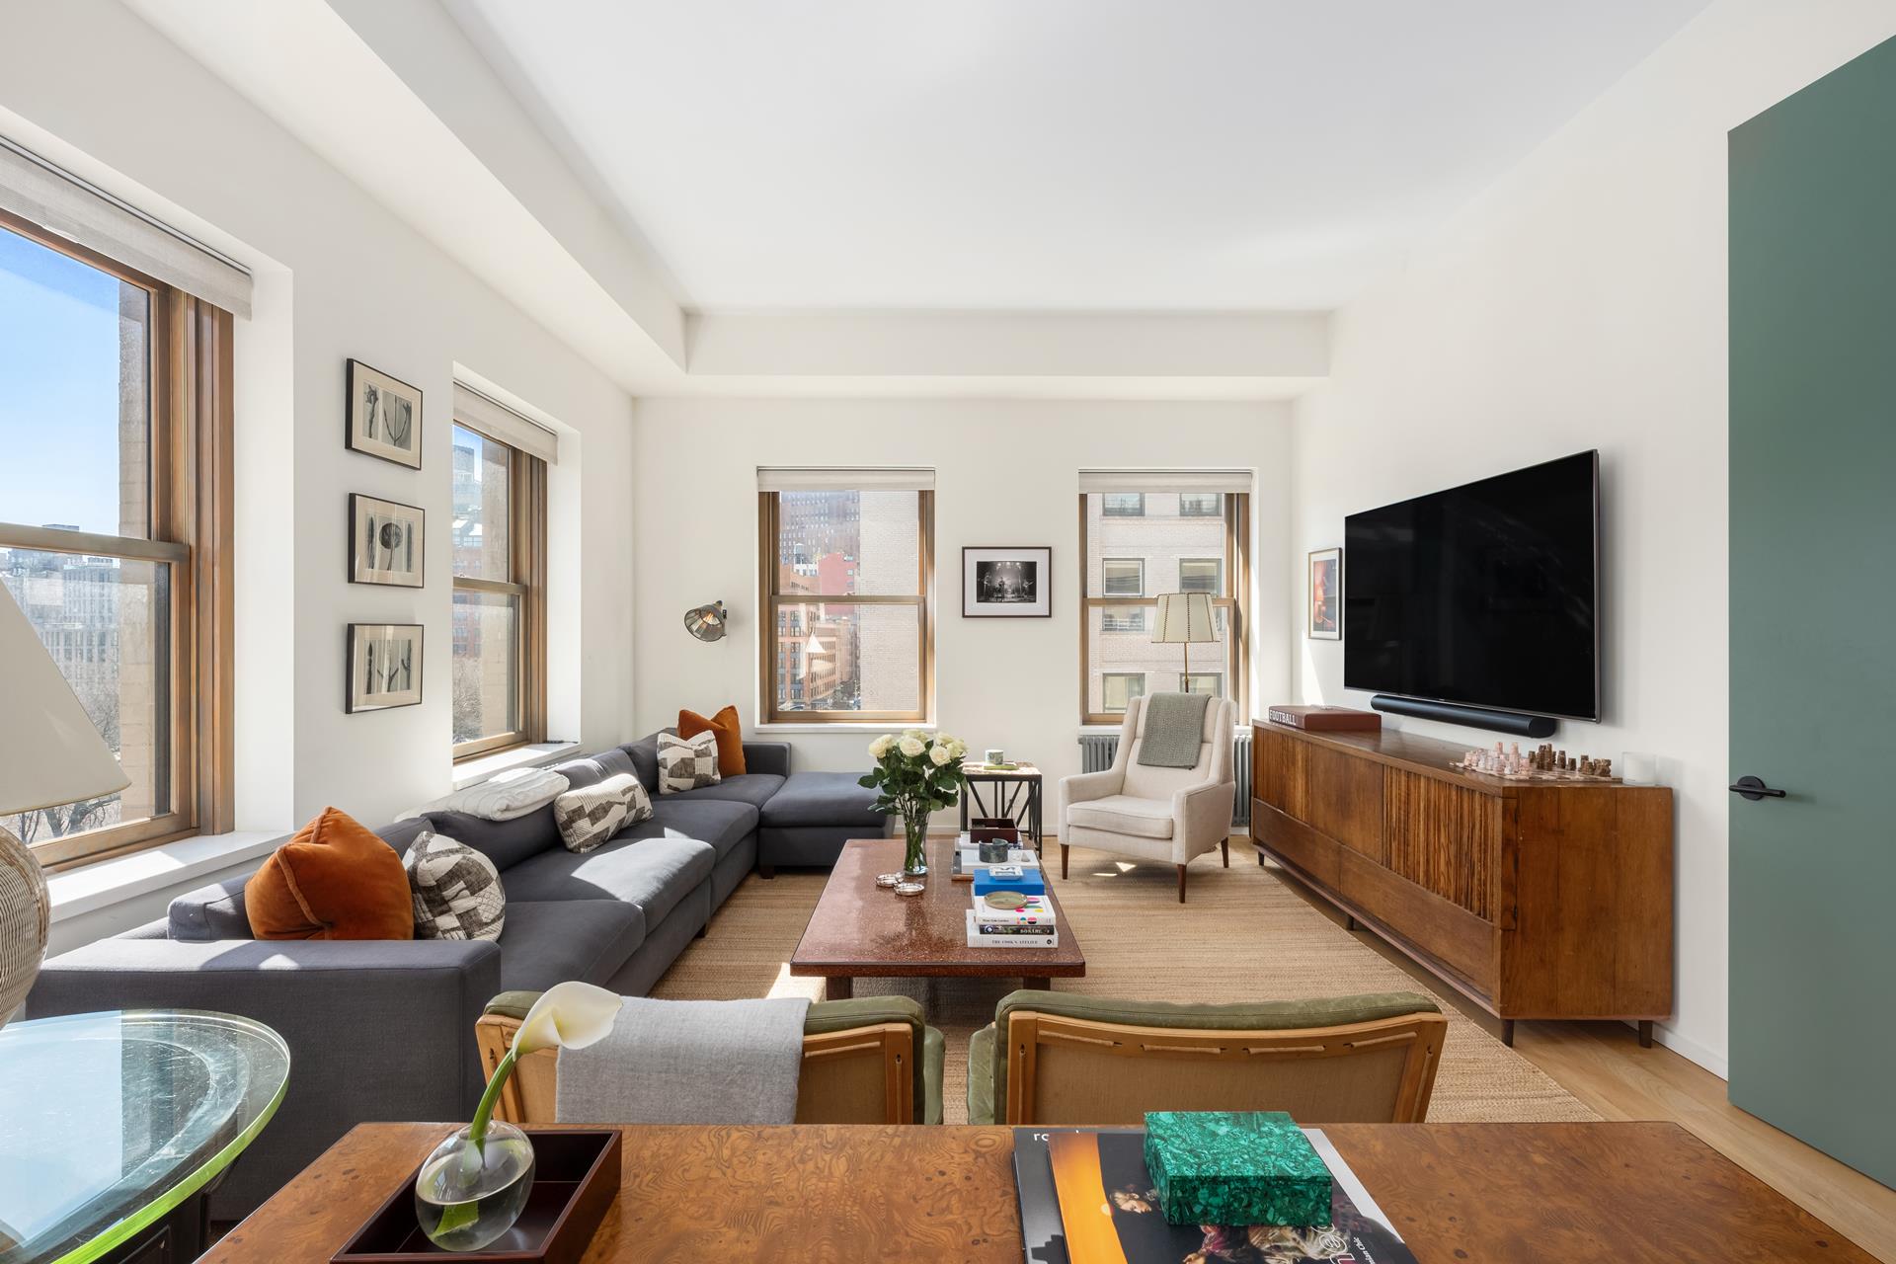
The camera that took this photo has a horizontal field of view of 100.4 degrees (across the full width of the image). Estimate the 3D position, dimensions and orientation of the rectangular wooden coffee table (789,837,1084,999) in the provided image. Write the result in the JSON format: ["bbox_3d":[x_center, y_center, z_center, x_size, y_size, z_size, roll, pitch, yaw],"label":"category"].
[{"bbox_3d":[-0.030,1.195,3.060,0.885,0.420,1.400,0,0,0],"label":"rectangular wooden coffee table"}]

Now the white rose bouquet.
[{"bbox_3d":[-0.140,0.692,3.245,0.430,0.580,0.410,0,0,0],"label":"white rose bouquet"}]

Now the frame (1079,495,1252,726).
[{"bbox_3d":[1.540,-0.200,5.670,1.220,1.720,0.120,0,0,0],"label":"frame"}]

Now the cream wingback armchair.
[{"bbox_3d":[1.183,0.900,4.636,0.760,1.000,0.860,0,0,36],"label":"cream wingback armchair"}]

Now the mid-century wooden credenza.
[{"bbox_3d":[2.129,0.958,3.706,0.568,0.884,2.140,0,0,0],"label":"mid-century wooden credenza"}]

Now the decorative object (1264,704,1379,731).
[{"bbox_3d":[2.085,0.478,4.390,0.400,0.090,0.430,0,0,-1],"label":"decorative object"}]

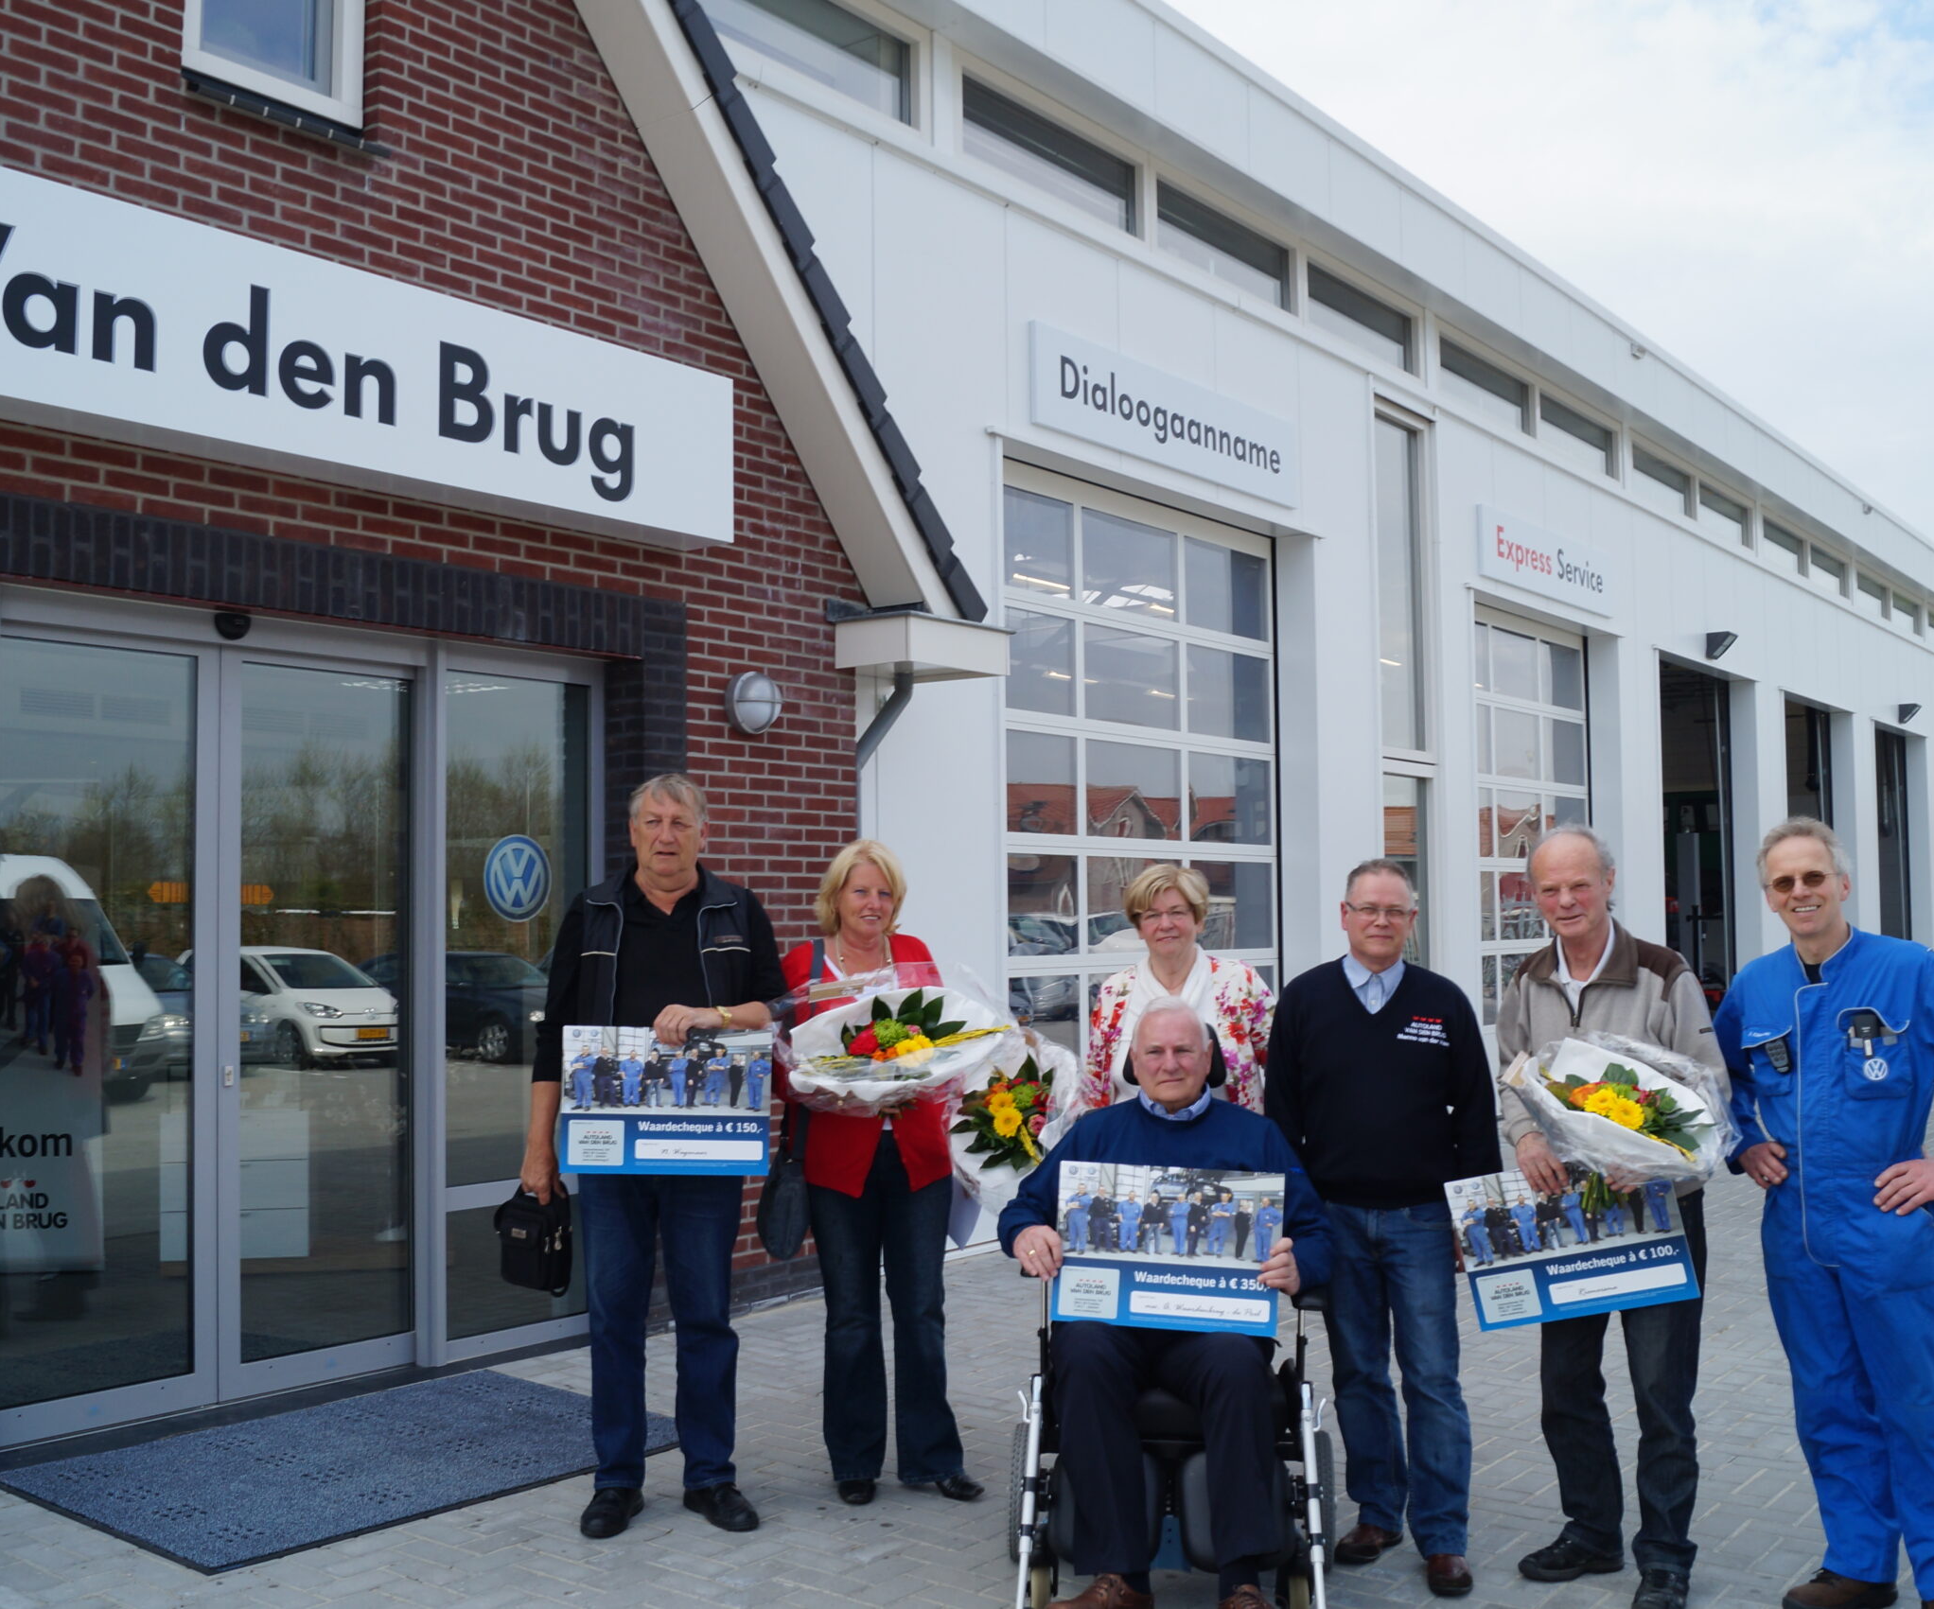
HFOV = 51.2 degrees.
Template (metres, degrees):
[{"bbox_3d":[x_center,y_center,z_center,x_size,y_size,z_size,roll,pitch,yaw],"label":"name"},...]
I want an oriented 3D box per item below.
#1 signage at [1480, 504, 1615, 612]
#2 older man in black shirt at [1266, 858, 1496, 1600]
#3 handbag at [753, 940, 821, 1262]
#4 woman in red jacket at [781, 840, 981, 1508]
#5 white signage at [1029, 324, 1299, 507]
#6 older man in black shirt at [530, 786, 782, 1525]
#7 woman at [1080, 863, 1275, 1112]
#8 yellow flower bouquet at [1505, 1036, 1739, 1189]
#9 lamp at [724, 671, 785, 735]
[{"bbox_3d":[4.337,-1.792,15.013,0.050,0.500,2.650,-3,-4,37],"label":"signage"},{"bbox_3d":[0.983,0.984,4.710,0.540,1.670,0.380,-1,-3,16],"label":"older man in black shirt"},{"bbox_3d":[-0.479,0.785,5.340,0.180,0.850,0.270,1,-3,-17],"label":"handbag"},{"bbox_3d":[-0.213,0.969,5.330,0.540,1.720,0.400,0,-3,-5],"label":"woman in red jacket"},{"bbox_3d":[1.113,-2.022,10.713,0.050,0.490,2.650,-3,-4,37],"label":"white signage"},{"bbox_3d":[-0.784,0.876,5.080,0.630,1.880,0.420,0,-3,-5],"label":"older man in black shirt"},{"bbox_3d":[0.550,0.996,5.300,0.500,1.660,0.350,-1,-3,7],"label":"woman"},{"bbox_3d":[1.416,0.669,4.380,0.510,0.360,0.320,-2,-3,18],"label":"yellow flower bouquet"},{"bbox_3d":[-0.800,-0.396,7.778,0.120,0.240,0.240,-3,-4,37],"label":"lamp"}]

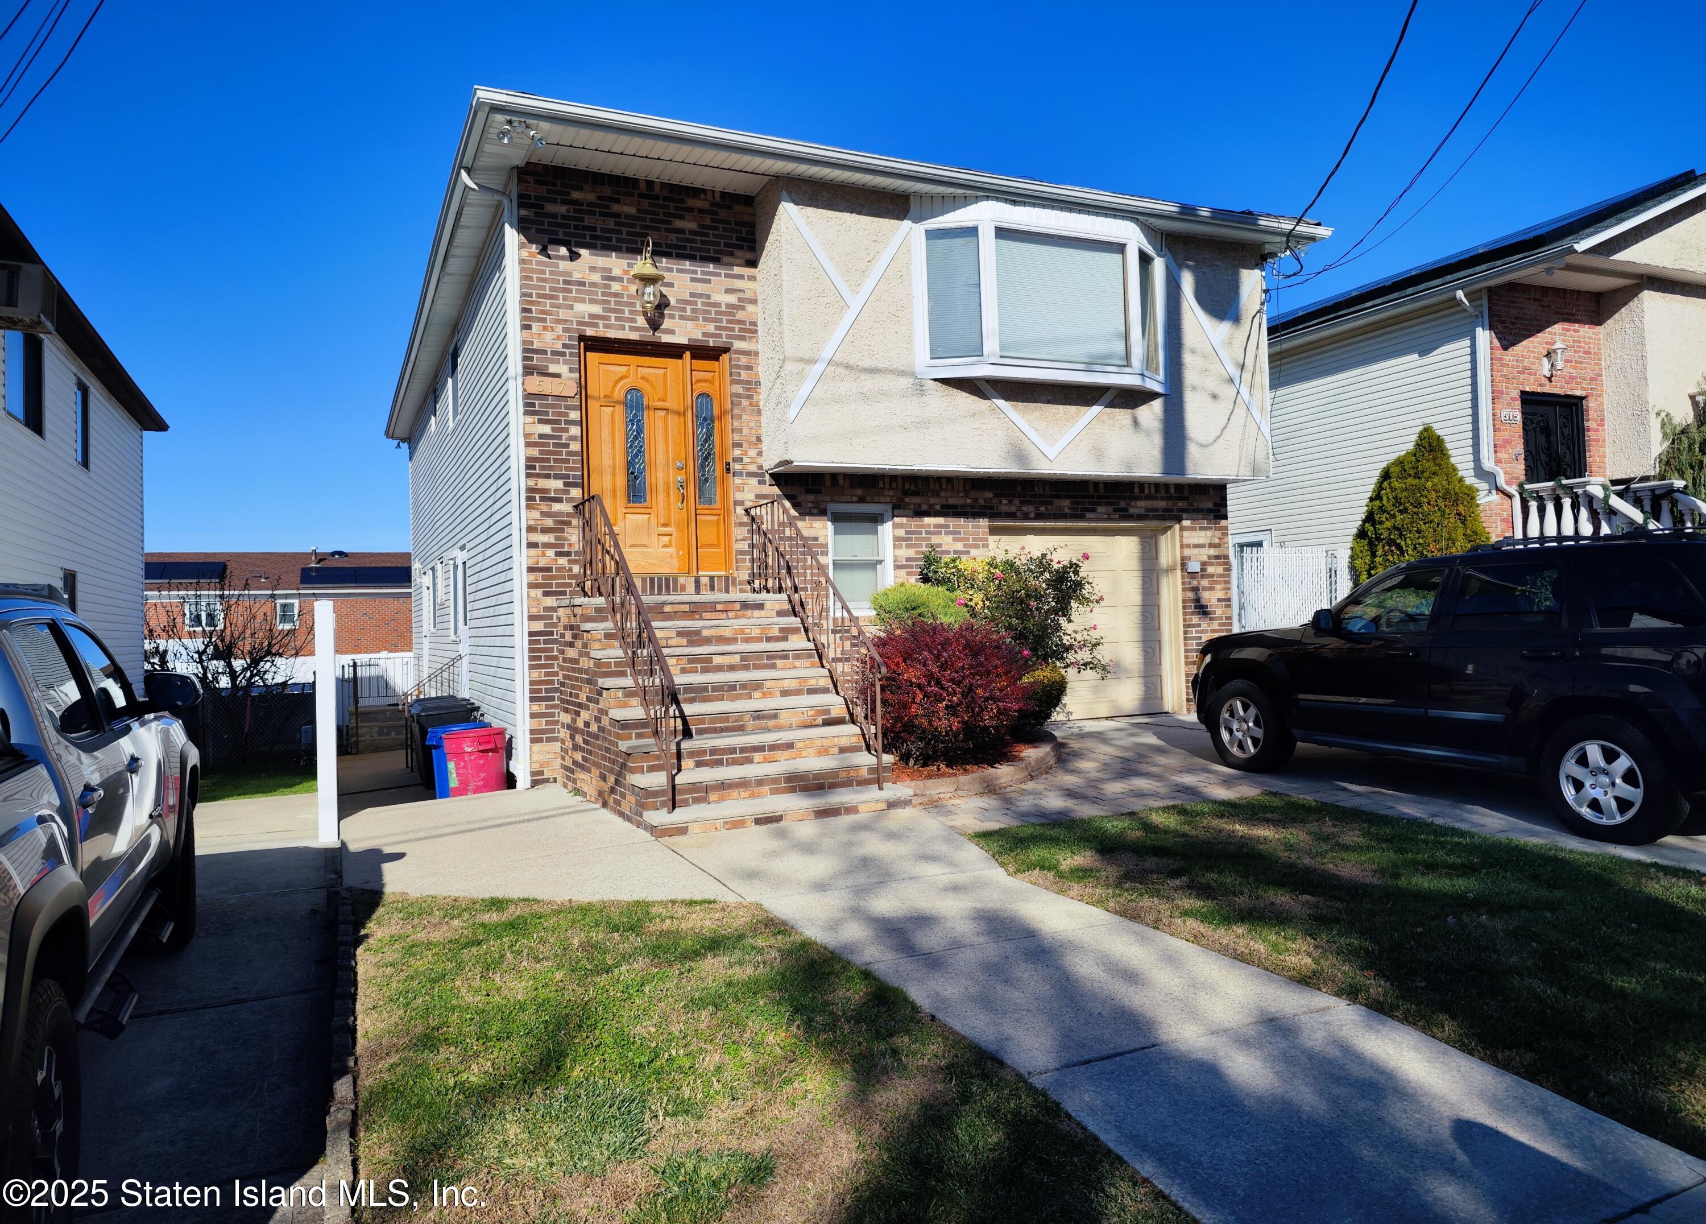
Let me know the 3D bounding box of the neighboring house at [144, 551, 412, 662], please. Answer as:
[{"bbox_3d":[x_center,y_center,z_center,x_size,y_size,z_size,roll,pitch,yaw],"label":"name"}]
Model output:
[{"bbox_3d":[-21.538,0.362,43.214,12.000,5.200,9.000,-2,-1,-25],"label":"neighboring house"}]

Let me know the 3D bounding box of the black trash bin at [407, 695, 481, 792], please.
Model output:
[{"bbox_3d":[-4.170,1.315,11.594,0.680,0.930,0.600,-2,-1,-25],"label":"black trash bin"}]

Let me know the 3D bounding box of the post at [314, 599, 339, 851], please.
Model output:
[{"bbox_3d":[-3.837,0.794,8.261,0.122,1.749,0.122,-2,-1,-25],"label":"post"}]

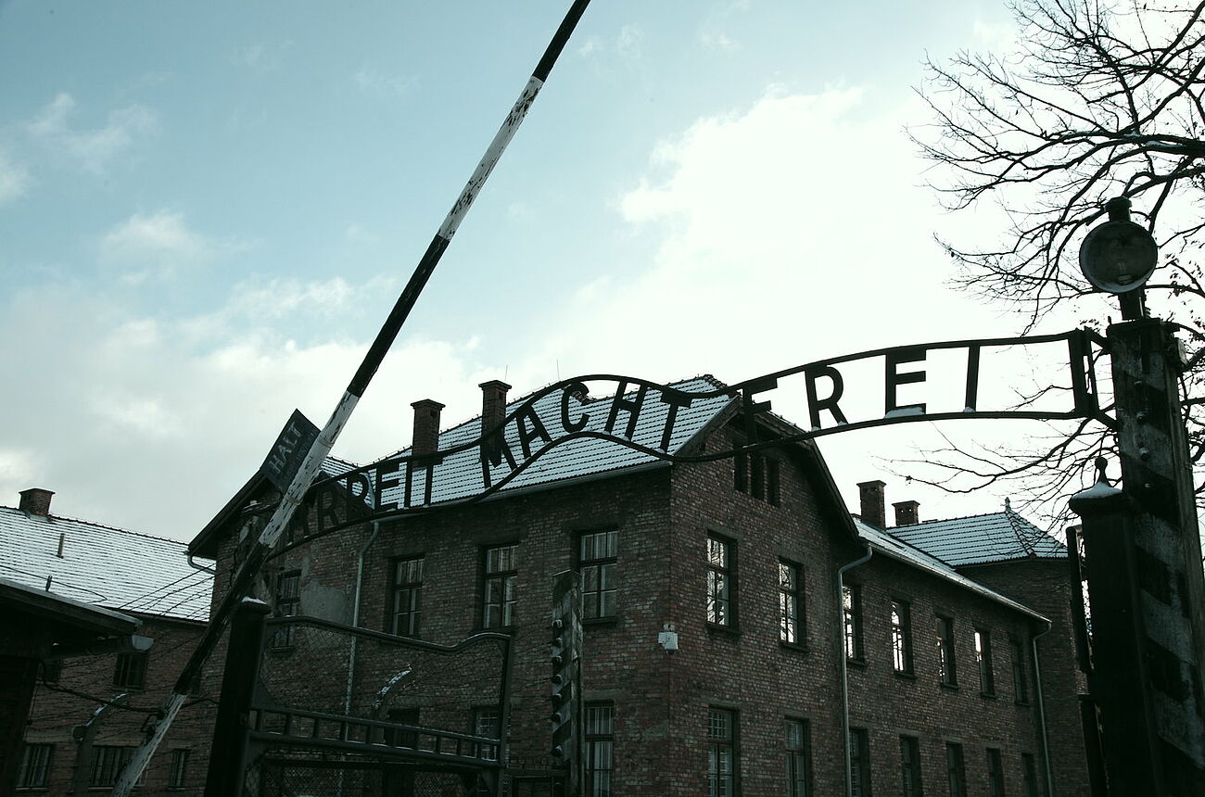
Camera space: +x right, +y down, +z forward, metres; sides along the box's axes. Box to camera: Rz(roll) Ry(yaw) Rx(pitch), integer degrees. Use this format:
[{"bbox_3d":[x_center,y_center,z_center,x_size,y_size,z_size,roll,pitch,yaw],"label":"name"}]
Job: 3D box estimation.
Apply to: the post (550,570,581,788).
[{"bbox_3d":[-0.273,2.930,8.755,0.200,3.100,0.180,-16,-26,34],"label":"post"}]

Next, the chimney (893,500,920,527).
[{"bbox_3d":[12.512,4.902,45.220,0.940,1.120,0.650,-13,-25,35],"label":"chimney"}]

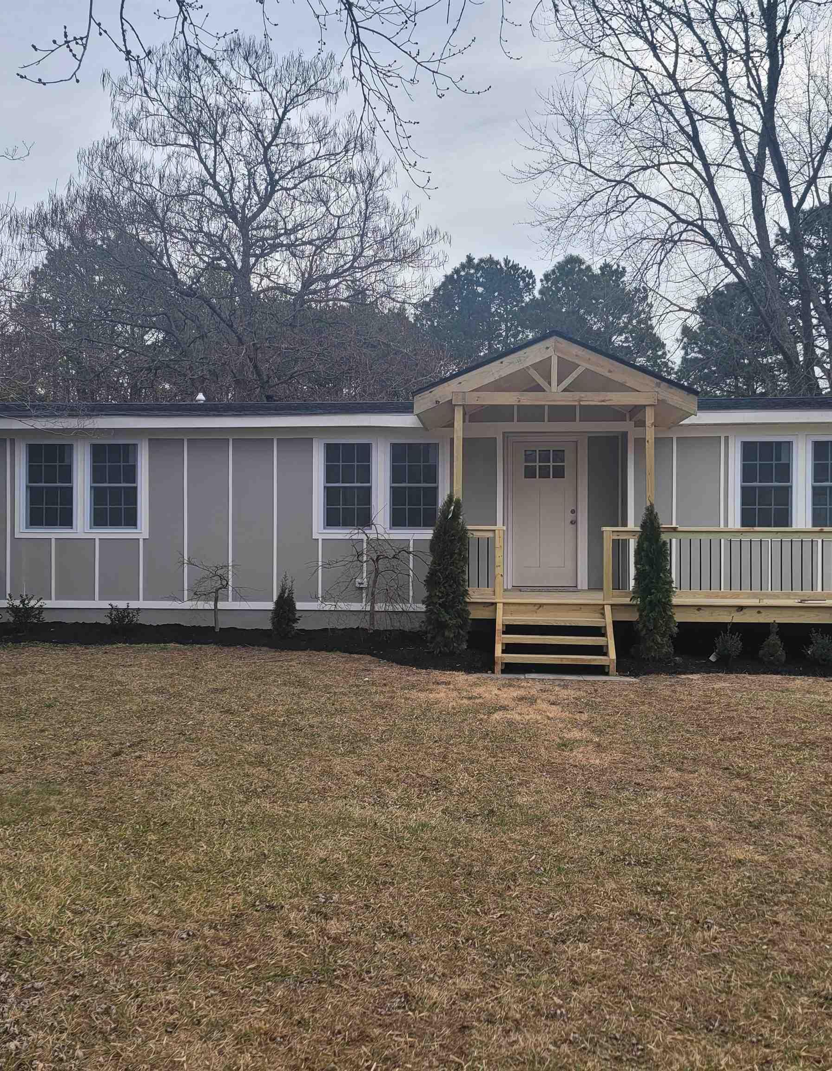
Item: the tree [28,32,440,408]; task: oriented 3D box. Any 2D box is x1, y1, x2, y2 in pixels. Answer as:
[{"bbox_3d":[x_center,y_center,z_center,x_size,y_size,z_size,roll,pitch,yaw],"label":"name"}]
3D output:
[{"bbox_3d":[-5.150,-6.200,30.000,12.000,15.200,11.300,0,0,0],"label":"tree"}]

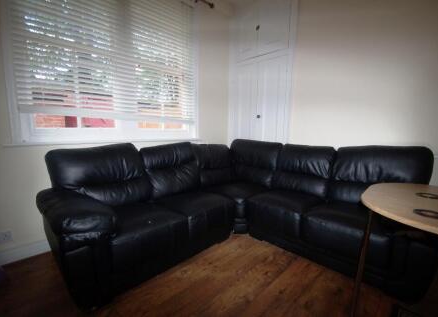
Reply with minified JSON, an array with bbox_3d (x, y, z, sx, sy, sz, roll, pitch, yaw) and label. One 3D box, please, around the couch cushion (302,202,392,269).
[{"bbox_3d":[1.139,0.623,1.786,0.599,0.258,0.504,8,10,43],"label":"couch cushion"}]

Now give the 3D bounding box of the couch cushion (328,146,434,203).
[{"bbox_3d":[1.488,0.184,1.894,0.722,0.566,0.336,8,10,43],"label":"couch cushion"}]

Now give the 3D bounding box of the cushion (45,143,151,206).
[{"bbox_3d":[-1.043,0.162,1.814,0.336,0.543,0.739,8,10,43],"label":"cushion"}]

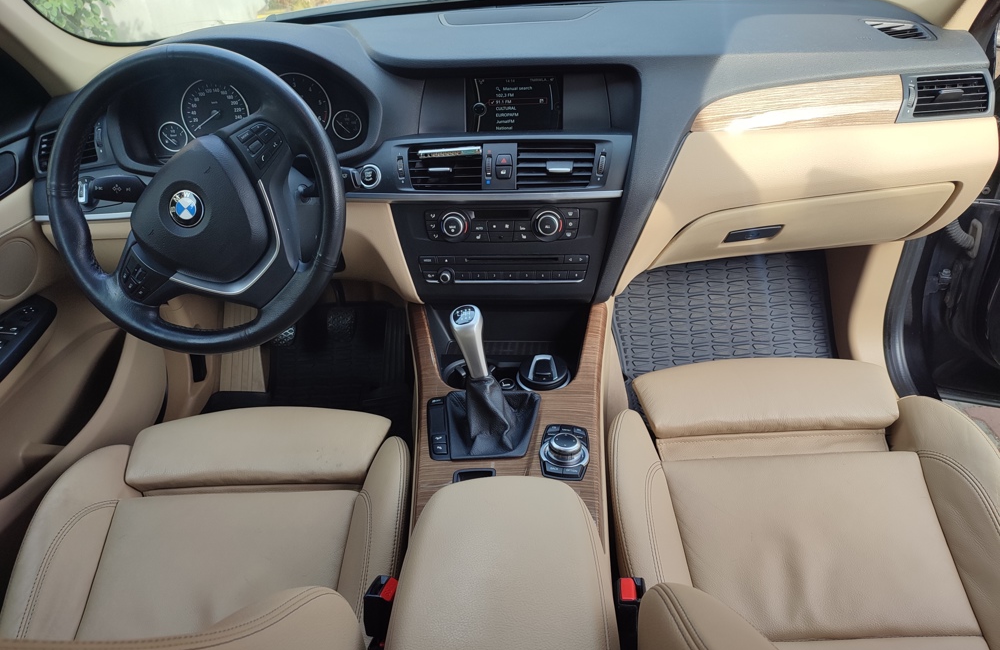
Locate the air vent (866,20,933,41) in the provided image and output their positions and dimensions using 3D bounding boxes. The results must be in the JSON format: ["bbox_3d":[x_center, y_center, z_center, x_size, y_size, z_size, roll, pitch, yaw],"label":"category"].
[{"bbox_3d":[0.589,-0.436,1.067,0.070,0.022,0.090,-2,38,4],"label":"air vent"}]

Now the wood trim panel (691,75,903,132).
[{"bbox_3d":[0.413,-0.314,1.026,0.295,0.070,0.040,-2,17,4],"label":"wood trim panel"}]

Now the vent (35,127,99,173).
[{"bbox_3d":[-0.636,-0.262,1.076,0.098,0.056,0.035,-2,17,4],"label":"vent"}]

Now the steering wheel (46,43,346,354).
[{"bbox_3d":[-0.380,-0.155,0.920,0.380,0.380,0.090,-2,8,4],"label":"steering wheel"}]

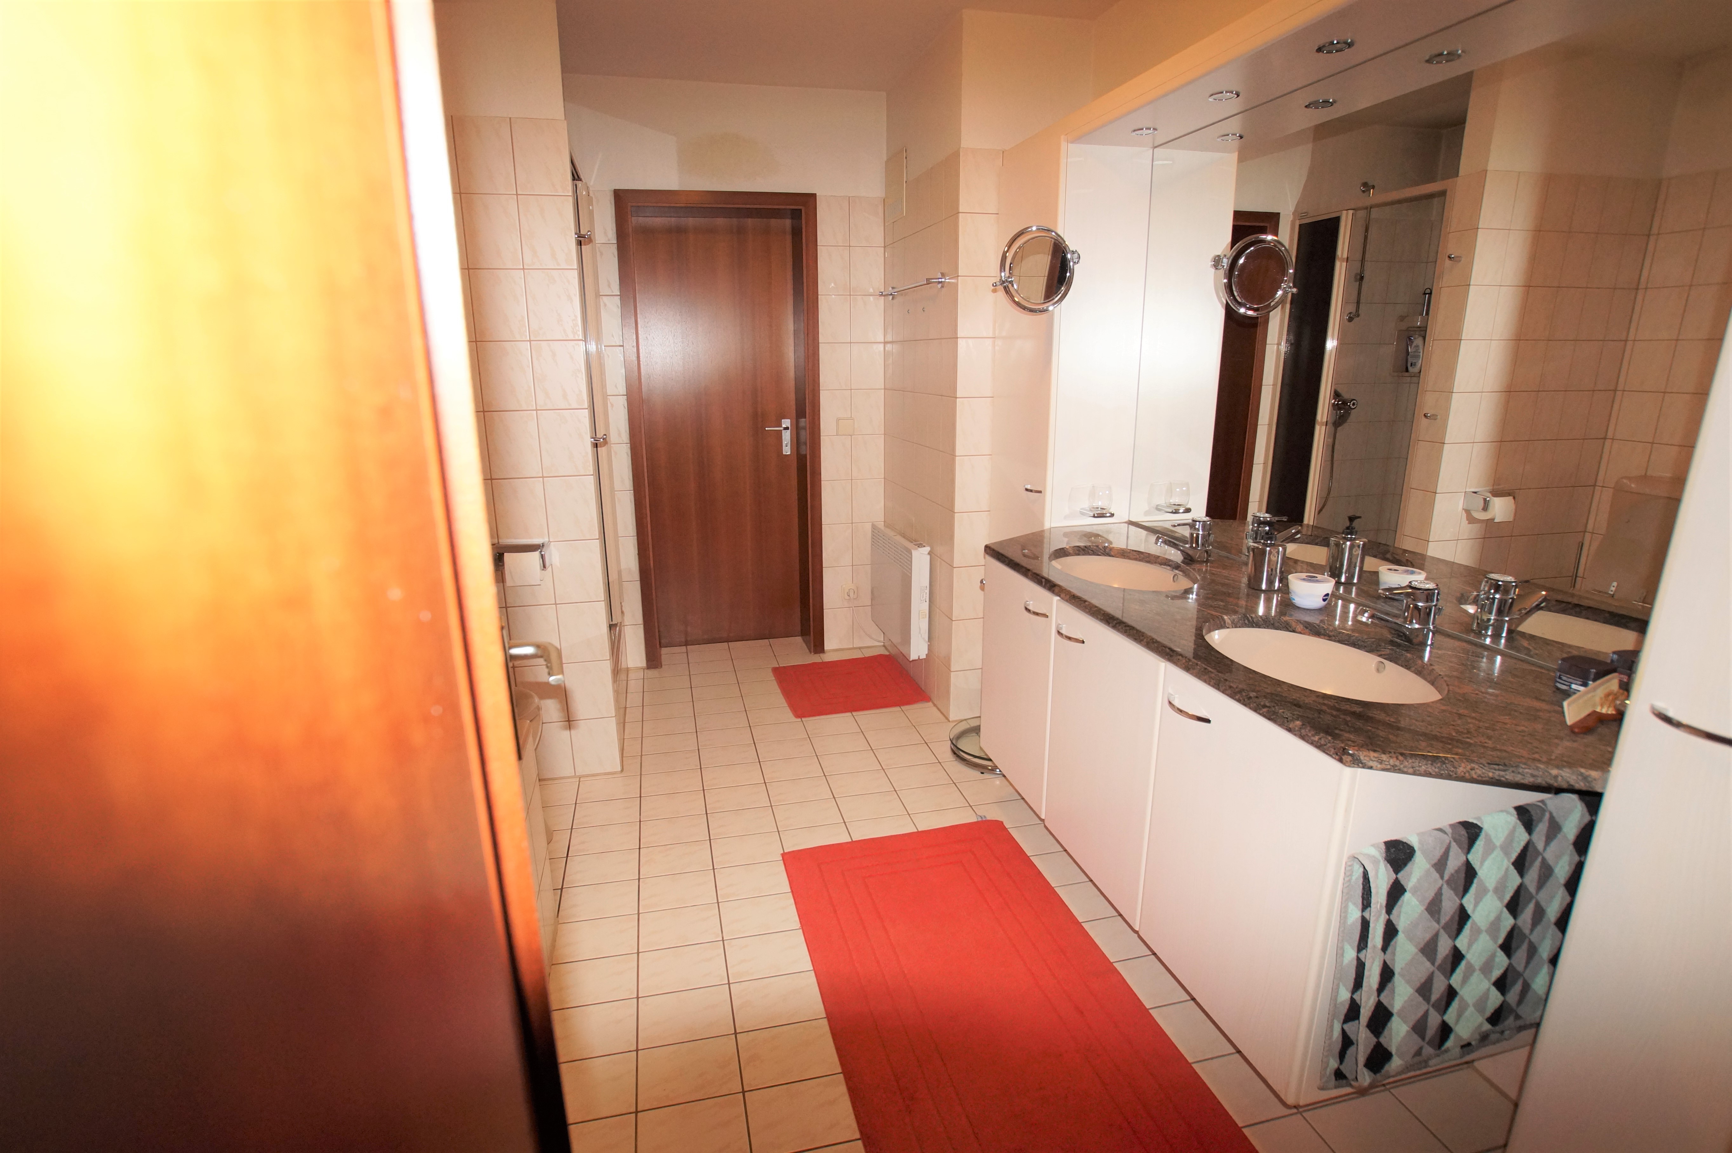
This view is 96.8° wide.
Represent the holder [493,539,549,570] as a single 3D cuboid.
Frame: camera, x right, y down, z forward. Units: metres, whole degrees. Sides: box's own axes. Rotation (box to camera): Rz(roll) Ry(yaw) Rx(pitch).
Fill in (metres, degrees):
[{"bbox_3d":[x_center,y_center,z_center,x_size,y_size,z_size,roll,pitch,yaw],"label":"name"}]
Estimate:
[{"bbox_3d":[-1.065,-0.065,2.379,0.165,0.075,0.100,-3,15,-14],"label":"holder"}]

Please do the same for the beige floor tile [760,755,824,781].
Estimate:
[{"bbox_3d":[-0.257,0.680,2.691,0.200,0.010,0.147,-3,15,-15],"label":"beige floor tile"}]

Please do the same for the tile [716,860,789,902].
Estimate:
[{"bbox_3d":[-0.304,0.831,2.094,0.200,0.010,0.147,-3,15,-15],"label":"tile"}]

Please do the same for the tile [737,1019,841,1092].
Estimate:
[{"bbox_3d":[-0.156,0.968,1.557,0.200,0.010,0.147,-3,15,-15],"label":"tile"}]

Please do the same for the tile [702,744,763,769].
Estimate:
[{"bbox_3d":[-0.494,0.656,2.783,0.200,0.010,0.147,-3,15,-15],"label":"tile"}]

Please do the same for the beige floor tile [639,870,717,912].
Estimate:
[{"bbox_3d":[-0.499,0.842,2.050,0.200,0.010,0.148,-3,15,-14],"label":"beige floor tile"}]

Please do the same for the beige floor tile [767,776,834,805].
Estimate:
[{"bbox_3d":[-0.220,0.708,2.532,0.200,0.010,0.139,-4,16,-13],"label":"beige floor tile"}]

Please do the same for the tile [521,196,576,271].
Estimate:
[{"bbox_3d":[-0.920,-0.995,2.231,0.150,0.200,0.010,-3,15,-14],"label":"tile"}]

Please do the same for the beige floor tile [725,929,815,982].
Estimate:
[{"bbox_3d":[-0.232,0.907,1.837,0.199,0.010,0.138,-4,16,-13],"label":"beige floor tile"}]

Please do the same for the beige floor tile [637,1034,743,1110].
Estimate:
[{"bbox_3d":[-0.348,0.978,1.515,0.200,0.010,0.148,-3,15,-14],"label":"beige floor tile"}]

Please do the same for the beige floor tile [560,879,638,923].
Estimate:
[{"bbox_3d":[-0.692,0.851,2.006,0.200,0.010,0.147,-3,15,-15],"label":"beige floor tile"}]

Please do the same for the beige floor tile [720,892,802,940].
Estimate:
[{"bbox_3d":[-0.269,0.870,1.968,0.199,0.010,0.138,-4,16,-13],"label":"beige floor tile"}]

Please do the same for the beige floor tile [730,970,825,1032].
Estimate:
[{"bbox_3d":[-0.195,0.944,1.707,0.199,0.010,0.137,-4,16,-13],"label":"beige floor tile"}]

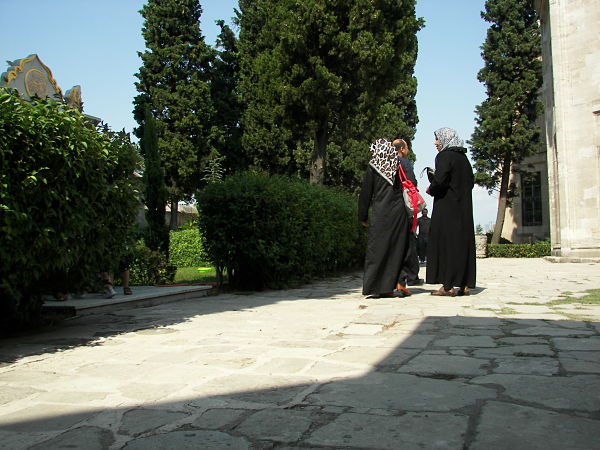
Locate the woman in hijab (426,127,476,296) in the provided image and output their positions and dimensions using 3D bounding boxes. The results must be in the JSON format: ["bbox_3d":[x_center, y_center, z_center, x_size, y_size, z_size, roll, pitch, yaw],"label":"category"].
[{"bbox_3d":[1.525,-0.134,6.280,0.500,1.680,0.500,-2,-3,30],"label":"woman in hijab"}]

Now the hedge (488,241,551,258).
[{"bbox_3d":[8.843,1.013,24.800,2.700,0.600,0.700,-1,-2,3],"label":"hedge"}]

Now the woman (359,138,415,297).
[{"bbox_3d":[0.866,-0.075,6.250,0.540,1.590,0.480,-2,-2,22],"label":"woman"}]

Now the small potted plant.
[{"bbox_3d":[6.884,0.629,23.800,0.620,1.300,0.620,-1,-2,0],"label":"small potted plant"}]

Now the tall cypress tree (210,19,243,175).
[{"bbox_3d":[-3.651,-4.397,31.000,2.500,12.200,2.500,-1,-2,0],"label":"tall cypress tree"}]

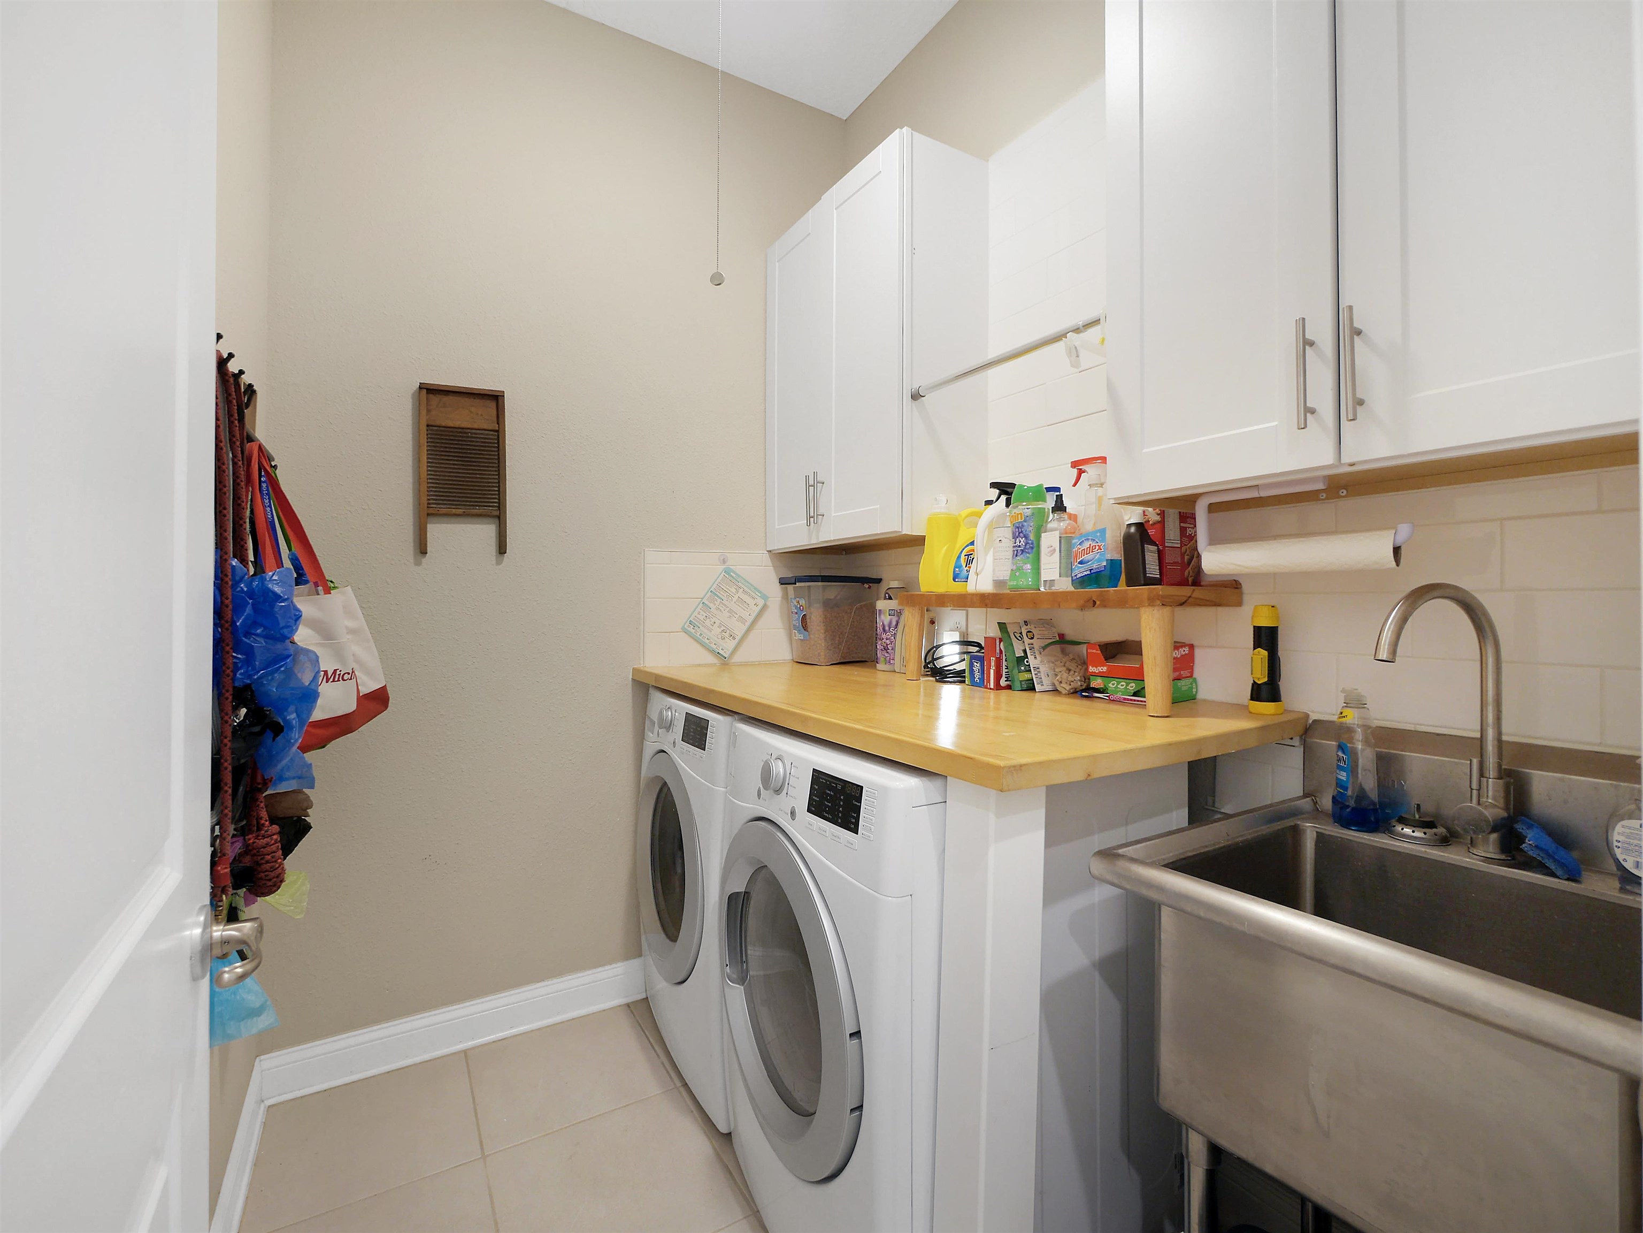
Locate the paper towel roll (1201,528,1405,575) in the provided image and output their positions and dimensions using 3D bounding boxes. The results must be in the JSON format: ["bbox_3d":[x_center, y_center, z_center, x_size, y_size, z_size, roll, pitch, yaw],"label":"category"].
[{"bbox_3d":[0.782,-0.100,1.105,0.057,0.057,0.280,0,0,-33],"label":"paper towel roll"}]

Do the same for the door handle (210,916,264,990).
[{"bbox_3d":[-0.568,0.320,0.643,0.058,0.058,0.088,0,1,-33],"label":"door handle"}]

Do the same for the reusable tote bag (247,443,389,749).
[{"bbox_3d":[-1.175,-0.048,1.550,0.180,0.700,0.360,0,0,0],"label":"reusable tote bag"}]

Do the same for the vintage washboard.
[{"bbox_3d":[-1.057,-0.431,1.960,0.220,0.484,0.032,0,1,-29],"label":"vintage washboard"}]

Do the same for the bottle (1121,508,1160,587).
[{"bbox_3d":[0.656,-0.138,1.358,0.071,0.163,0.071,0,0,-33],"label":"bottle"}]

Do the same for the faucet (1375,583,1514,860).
[{"bbox_3d":[0.887,0.147,0.943,0.241,0.391,0.055,0,0,-16],"label":"faucet"}]

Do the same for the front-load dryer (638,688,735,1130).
[{"bbox_3d":[-0.142,0.777,2.118,0.750,1.015,0.680,0,1,-33],"label":"front-load dryer"}]

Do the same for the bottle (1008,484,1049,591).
[{"bbox_3d":[0.483,-0.185,1.562,0.066,0.251,0.103,0,0,-33],"label":"bottle"}]

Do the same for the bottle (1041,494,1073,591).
[{"bbox_3d":[0.527,-0.168,1.484,0.070,0.221,0.070,0,0,-33],"label":"bottle"}]

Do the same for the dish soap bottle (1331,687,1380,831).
[{"bbox_3d":[0.909,0.245,1.131,0.055,0.240,0.083,0,1,13],"label":"dish soap bottle"}]

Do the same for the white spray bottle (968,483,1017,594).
[{"bbox_3d":[0.434,-0.199,1.663,0.120,0.275,0.070,1,1,37],"label":"white spray bottle"}]

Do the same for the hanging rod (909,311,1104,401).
[{"bbox_3d":[0.415,-0.589,1.526,0.030,0.030,0.609,0,1,-33],"label":"hanging rod"}]

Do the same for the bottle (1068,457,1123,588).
[{"bbox_3d":[0.587,-0.199,1.421,0.070,0.282,0.115,0,1,-33],"label":"bottle"}]

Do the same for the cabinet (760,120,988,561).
[{"bbox_3d":[0.153,-0.758,2.153,0.330,1.066,0.760,0,0,-33],"label":"cabinet"}]

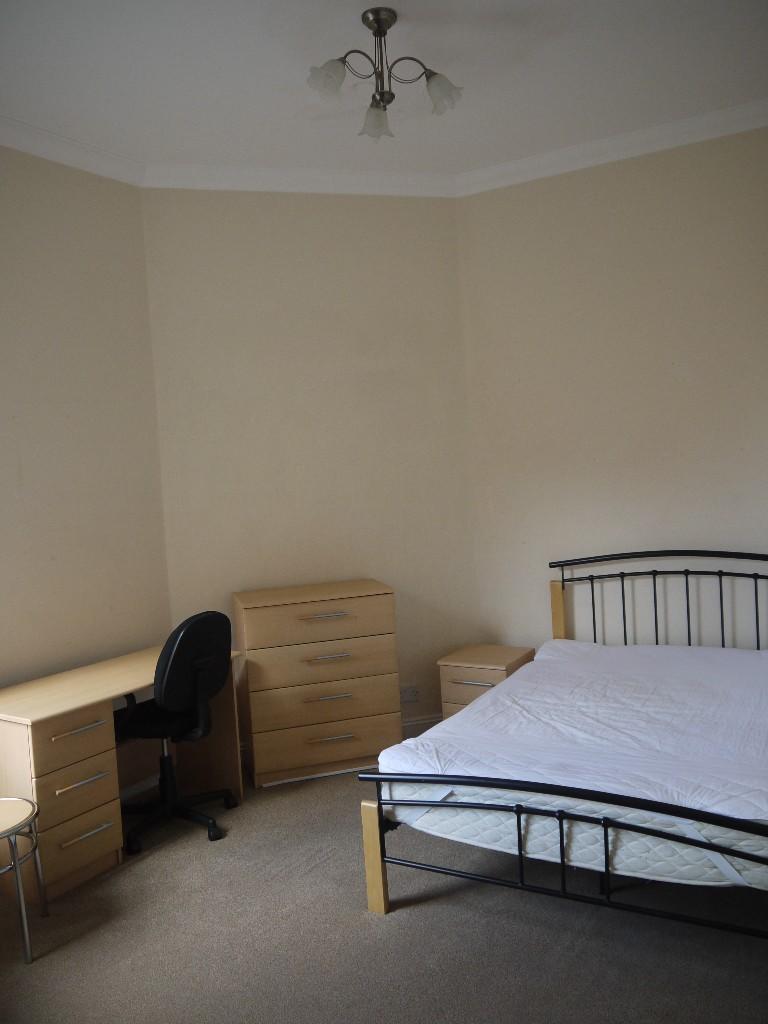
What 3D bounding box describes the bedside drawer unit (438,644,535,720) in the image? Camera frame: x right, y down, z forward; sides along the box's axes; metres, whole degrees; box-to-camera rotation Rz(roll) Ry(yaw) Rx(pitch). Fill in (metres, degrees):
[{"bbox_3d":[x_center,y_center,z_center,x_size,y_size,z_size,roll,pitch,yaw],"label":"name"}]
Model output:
[{"bbox_3d":[0.601,1.056,4.740,0.409,0.472,0.450,-1,4,30],"label":"bedside drawer unit"}]

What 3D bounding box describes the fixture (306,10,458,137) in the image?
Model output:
[{"bbox_3d":[-0.001,-1.618,3.015,0.545,0.359,0.509,-3,3,0],"label":"fixture"}]

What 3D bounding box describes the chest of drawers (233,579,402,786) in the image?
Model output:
[{"bbox_3d":[-0.357,0.891,4.475,0.791,0.939,0.406,-4,3,-17],"label":"chest of drawers"}]

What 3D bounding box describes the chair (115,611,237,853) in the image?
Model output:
[{"bbox_3d":[-0.972,0.942,3.762,0.588,0.986,0.572,-1,4,30],"label":"chair"}]

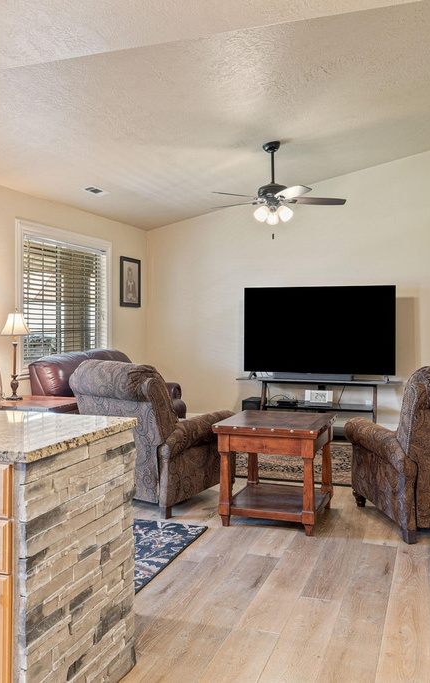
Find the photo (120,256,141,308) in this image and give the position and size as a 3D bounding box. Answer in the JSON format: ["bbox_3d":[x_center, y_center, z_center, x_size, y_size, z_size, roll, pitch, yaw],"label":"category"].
[{"bbox_3d":[-1.022,-0.716,7.677,0.030,0.590,0.530,0,2,19],"label":"photo"}]

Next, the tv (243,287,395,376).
[{"bbox_3d":[1.141,-0.126,6.964,1.670,0.960,0.070,1,2,19],"label":"tv"}]

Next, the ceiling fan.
[{"bbox_3d":[0.543,-1.429,5.660,1.280,0.760,1.280,0,2,19],"label":"ceiling fan"}]

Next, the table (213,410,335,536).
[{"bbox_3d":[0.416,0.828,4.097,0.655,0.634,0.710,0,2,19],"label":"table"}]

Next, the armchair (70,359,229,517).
[{"bbox_3d":[-0.435,0.617,4.534,0.860,1.020,0.950,1,2,28],"label":"armchair"}]

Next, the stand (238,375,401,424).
[{"bbox_3d":[1.146,0.746,6.895,1.760,0.635,0.450,0,2,19],"label":"stand"}]

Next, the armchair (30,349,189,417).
[{"bbox_3d":[-0.978,0.591,6.232,0.950,0.970,1.620,1,2,19],"label":"armchair"}]

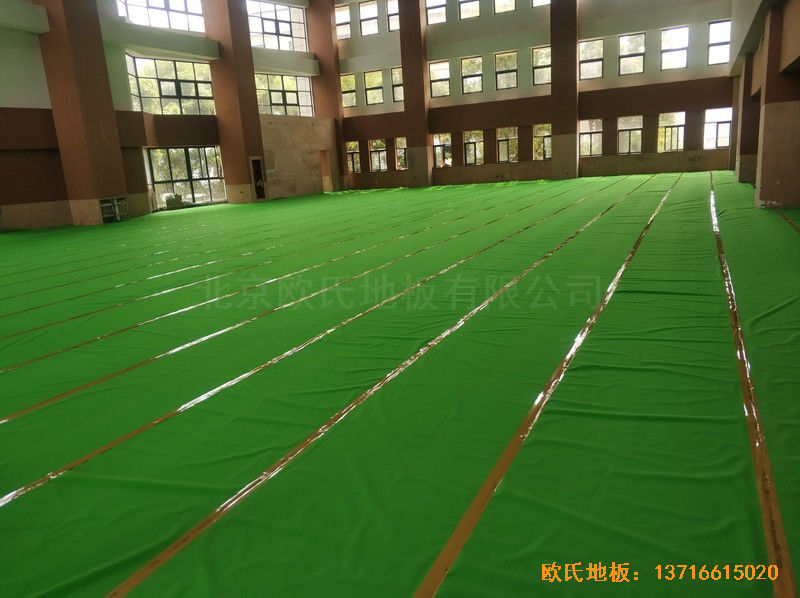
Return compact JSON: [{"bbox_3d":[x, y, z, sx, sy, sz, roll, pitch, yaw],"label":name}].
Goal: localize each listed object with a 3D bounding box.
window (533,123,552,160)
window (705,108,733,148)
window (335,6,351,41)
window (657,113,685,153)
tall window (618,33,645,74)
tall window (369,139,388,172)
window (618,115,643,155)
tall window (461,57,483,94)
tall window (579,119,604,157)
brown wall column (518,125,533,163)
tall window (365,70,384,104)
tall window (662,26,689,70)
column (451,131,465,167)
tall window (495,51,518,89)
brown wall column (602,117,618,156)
[{"bbox_3d":[7.024,-7.621,30.307,1.018,1.687,0.150,2,14,25],"label":"window"},{"bbox_3d":[15.443,-8.287,30.284,1.165,1.889,0.150,2,14,25],"label":"window"},{"bbox_3d":[-3.078,-14.765,33.353,1.034,1.657,0.150,2,14,25],"label":"window"},{"bbox_3d":[12.146,-7.443,27.865,1.094,1.702,0.150,2,14,25],"label":"window"},{"bbox_3d":[10.369,-10.898,27.827,1.079,1.702,0.150,2,14,25],"label":"tall window"},{"bbox_3d":[-1.161,-7.875,34.217,1.049,1.733,0.150,2,14,25],"label":"tall window"},{"bbox_3d":[10.575,-7.505,28.612,1.079,1.687,0.150,2,14,25],"label":"window"},{"bbox_3d":[3.590,-11.036,30.812,1.039,1.690,0.140,2,14,25],"label":"tall window"},{"bbox_3d":[8.939,-7.484,29.137,1.029,1.691,0.140,2,14,25],"label":"tall window"},{"bbox_3d":[6.202,-7.642,30.701,0.745,1.702,0.250,2,14,25],"label":"brown wall column"},{"bbox_3d":[-1.519,-12.610,37.249,1.144,1.852,0.150,2,14,25],"label":"tall window"},{"bbox_3d":[11.856,-10.759,26.875,1.062,1.666,0.140,2,14,25],"label":"tall window"},{"bbox_3d":[3.363,-8.679,35.977,0.756,1.879,0.260,2,14,25],"label":"column"},{"bbox_3d":[5.781,-12.364,33.776,1.170,1.852,0.150,2,14,25],"label":"tall window"},{"bbox_3d":[9.780,-7.532,28.991,0.714,1.702,0.250,2,14,25],"label":"brown wall column"}]

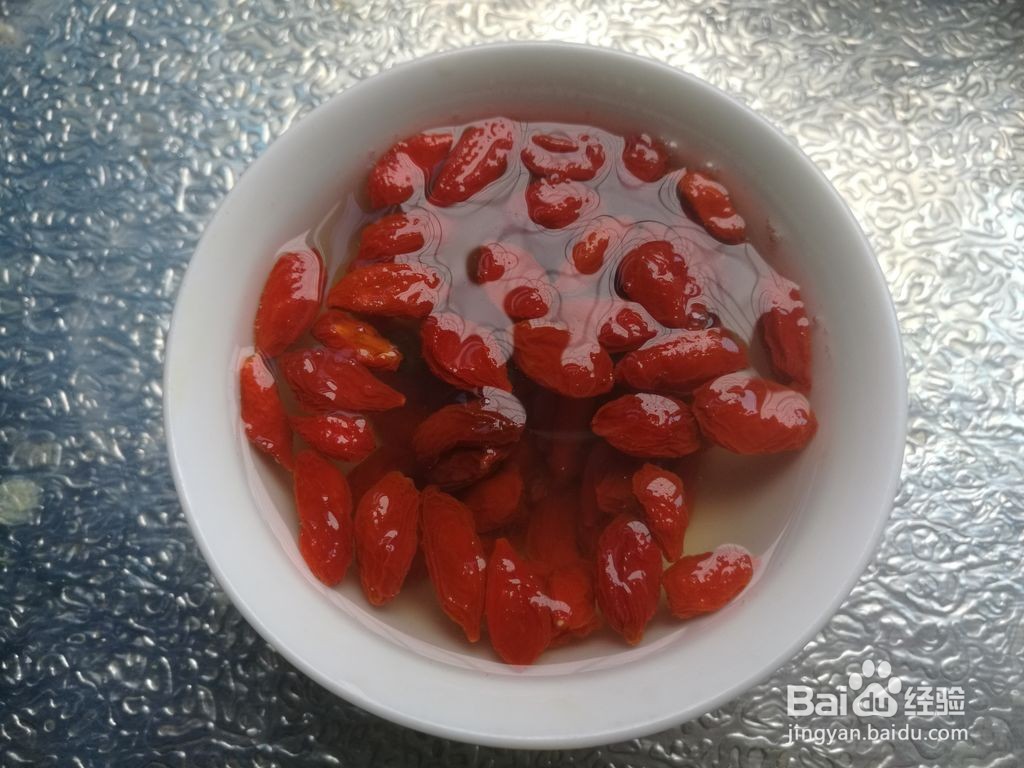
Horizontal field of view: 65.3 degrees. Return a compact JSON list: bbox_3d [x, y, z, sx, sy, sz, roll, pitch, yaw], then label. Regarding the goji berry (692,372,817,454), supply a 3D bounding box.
[{"bbox_3d":[0.040,0.005,0.132,0.020,0.010,0.012,19,74,6],"label":"goji berry"}]

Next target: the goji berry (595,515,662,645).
[{"bbox_3d":[0.017,0.029,0.119,0.009,0.008,0.019,-3,73,-1],"label":"goji berry"}]

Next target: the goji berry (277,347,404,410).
[{"bbox_3d":[-0.027,-0.001,0.129,0.022,0.008,0.009,21,74,6],"label":"goji berry"}]

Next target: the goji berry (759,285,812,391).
[{"bbox_3d":[0.044,-0.008,0.130,0.008,0.007,0.018,-8,73,-2],"label":"goji berry"}]

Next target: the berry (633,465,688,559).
[{"bbox_3d":[0.023,0.020,0.123,0.007,0.006,0.015,-12,73,-3],"label":"berry"}]

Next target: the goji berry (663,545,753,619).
[{"bbox_3d":[0.030,0.031,0.124,0.015,0.008,0.009,-22,74,-7],"label":"goji berry"}]

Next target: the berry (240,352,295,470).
[{"bbox_3d":[-0.039,0.004,0.126,0.006,0.006,0.020,-22,74,-6],"label":"berry"}]

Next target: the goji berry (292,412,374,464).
[{"bbox_3d":[-0.030,0.008,0.133,0.015,0.007,0.007,14,73,4],"label":"goji berry"}]

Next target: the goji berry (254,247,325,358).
[{"bbox_3d":[-0.037,-0.013,0.132,0.009,0.008,0.020,16,73,5],"label":"goji berry"}]

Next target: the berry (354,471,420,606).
[{"bbox_3d":[-0.020,0.025,0.128,0.009,0.008,0.021,7,73,2],"label":"berry"}]

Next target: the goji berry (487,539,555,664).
[{"bbox_3d":[0.000,0.034,0.125,0.010,0.009,0.019,-9,73,-3],"label":"goji berry"}]

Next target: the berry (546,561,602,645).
[{"bbox_3d":[0.009,0.034,0.127,0.009,0.008,0.013,-2,73,-1],"label":"berry"}]

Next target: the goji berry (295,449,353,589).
[{"bbox_3d":[-0.029,0.020,0.122,0.008,0.007,0.021,-14,73,-4],"label":"goji berry"}]

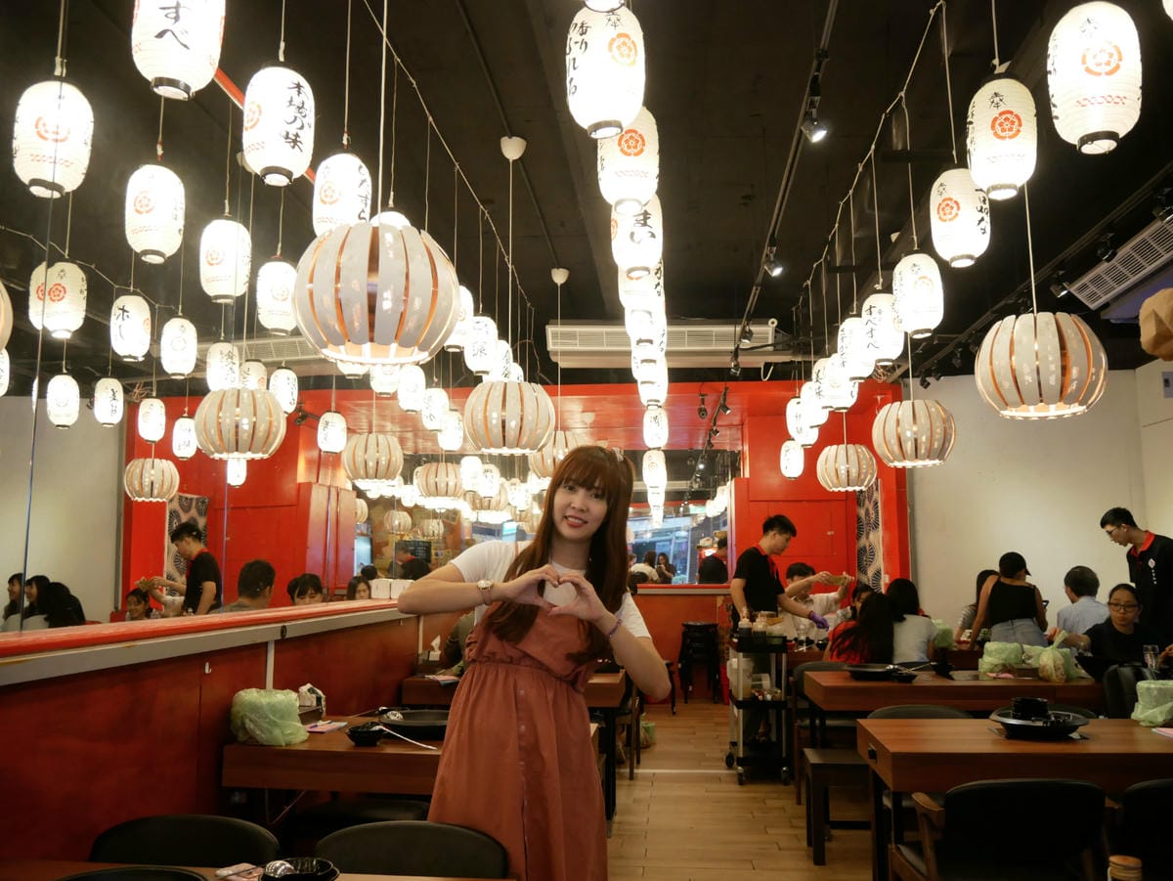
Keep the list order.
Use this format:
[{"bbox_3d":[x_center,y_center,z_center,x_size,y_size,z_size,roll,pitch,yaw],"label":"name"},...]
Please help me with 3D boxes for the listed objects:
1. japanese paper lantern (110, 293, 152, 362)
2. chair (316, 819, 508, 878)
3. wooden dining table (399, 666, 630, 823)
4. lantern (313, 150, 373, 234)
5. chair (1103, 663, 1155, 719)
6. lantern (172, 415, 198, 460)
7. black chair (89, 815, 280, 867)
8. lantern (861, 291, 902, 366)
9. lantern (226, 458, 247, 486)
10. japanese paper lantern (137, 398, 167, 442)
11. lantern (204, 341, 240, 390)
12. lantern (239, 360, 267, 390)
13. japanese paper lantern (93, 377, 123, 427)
[{"bbox_3d":[-2.777,-0.676,5.838,0.220,0.390,0.220,3,-8,-26],"label":"japanese paper lantern"},{"bbox_3d":[-0.428,1.222,1.906,0.550,0.760,0.530,-1,-8,5],"label":"chair"},{"bbox_3d":[-0.370,1.664,5.158,1.170,0.750,0.700,-1,-8,5],"label":"wooden dining table"},{"bbox_3d":[-0.946,-0.929,3.680,0.220,0.400,0.220,-1,-8,5],"label":"lantern"},{"bbox_3d":[2.579,1.498,4.391,0.500,0.820,0.520,-1,-8,5],"label":"chair"},{"bbox_3d":[-3.869,-0.020,9.147,0.220,0.400,0.220,-1,-8,5],"label":"lantern"},{"bbox_3d":[-0.925,1.202,1.888,0.520,0.760,0.520,-1,-8,5],"label":"black chair"},{"bbox_3d":[1.638,-0.615,5.243,0.220,0.390,0.220,-3,-8,18],"label":"lantern"},{"bbox_3d":[-3.782,0.317,10.264,0.220,0.390,0.220,3,-8,-20],"label":"lantern"},{"bbox_3d":[-3.225,-0.149,7.050,0.190,0.330,0.190,-1,-8,5],"label":"japanese paper lantern"},{"bbox_3d":[-2.220,-0.448,5.800,0.190,0.325,0.190,-1,-8,5],"label":"lantern"},{"bbox_3d":[-2.763,-0.455,7.935,0.220,0.390,0.220,2,-8,-19],"label":"lantern"},{"bbox_3d":[-3.989,-0.321,7.933,0.220,0.400,0.220,-1,-8,5],"label":"japanese paper lantern"}]

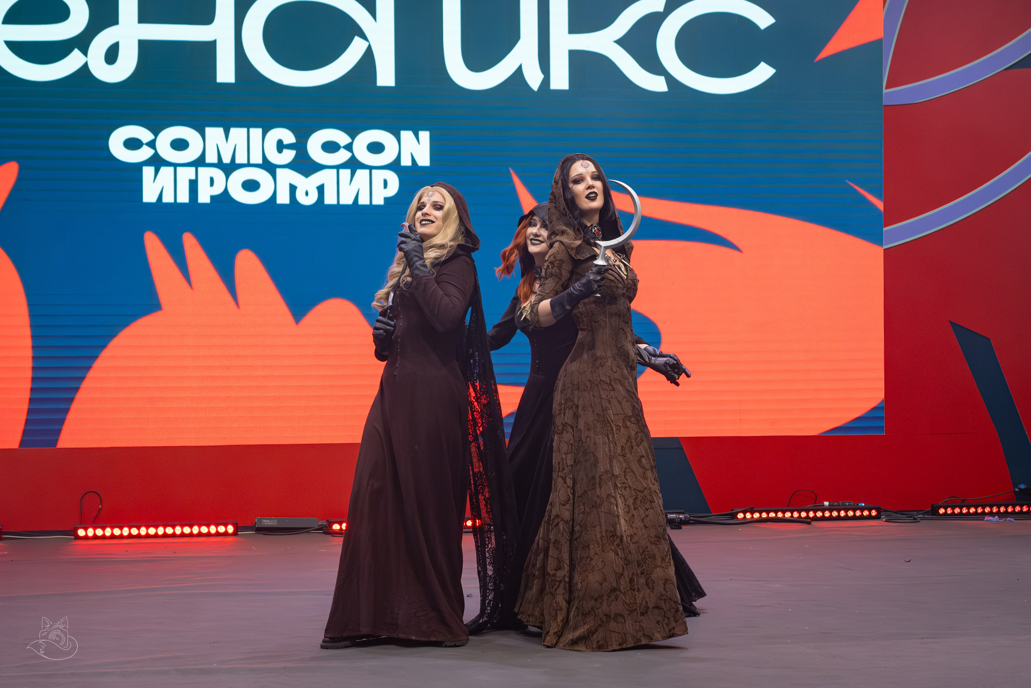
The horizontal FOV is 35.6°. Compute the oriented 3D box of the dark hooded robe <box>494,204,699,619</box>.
[{"bbox_3d":[0.324,0.288,6.550,0.820,1.690,0.780,0,0,-35],"label":"dark hooded robe"}]

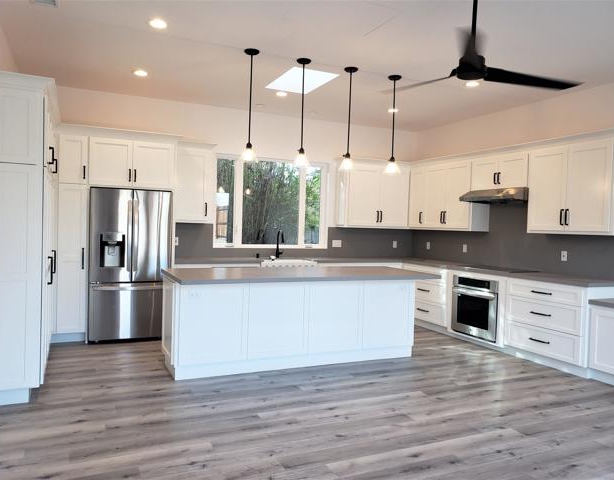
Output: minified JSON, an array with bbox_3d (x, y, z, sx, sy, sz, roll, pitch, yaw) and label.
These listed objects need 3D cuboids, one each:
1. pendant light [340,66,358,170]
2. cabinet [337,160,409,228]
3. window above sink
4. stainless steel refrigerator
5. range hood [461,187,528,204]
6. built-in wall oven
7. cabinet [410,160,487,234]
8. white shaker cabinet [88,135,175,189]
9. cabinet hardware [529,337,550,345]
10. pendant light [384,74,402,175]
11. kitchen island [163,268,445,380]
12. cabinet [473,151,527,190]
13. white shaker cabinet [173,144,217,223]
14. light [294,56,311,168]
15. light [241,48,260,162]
[{"bbox_3d":[0.443,-1.257,5.015,0.165,1.055,0.165,2,2,0],"label":"pendant light"},{"bbox_3d":[1.048,-0.679,7.490,1.130,1.010,0.336,1,2,-25],"label":"cabinet"},{"bbox_3d":[-0.464,-0.525,6.971,1.758,1.294,0.100,1,2,-25],"label":"window above sink"},{"bbox_3d":[-2.217,0.298,6.004,0.915,1.790,0.740,1,2,-24],"label":"stainless steel refrigerator"},{"bbox_3d":[2.480,-0.557,6.093,0.530,0.145,0.910,1,2,-24],"label":"range hood"},{"bbox_3d":[2.300,0.828,6.031,0.600,0.720,0.755,1,2,-25],"label":"built-in wall oven"},{"bbox_3d":[2.098,-0.606,7.187,0.345,0.955,1.380,1,2,-24],"label":"cabinet"},{"bbox_3d":[-2.134,-0.898,5.856,0.975,0.555,0.596,1,2,-25],"label":"white shaker cabinet"},{"bbox_3d":[2.482,1.077,5.120,0.035,0.015,0.250,1,2,-24],"label":"cabinet hardware"},{"bbox_3d":[0.958,-1.267,5.303,0.185,1.086,0.185,1,1,0],"label":"pendant light"},{"bbox_3d":[-0.037,0.796,5.005,2.735,0.915,1.000,1,2,-25],"label":"kitchen island"},{"bbox_3d":[2.530,-0.829,6.040,0.325,0.415,0.890,1,2,-25],"label":"cabinet"},{"bbox_3d":[-1.514,-0.722,6.295,0.535,1.015,0.336,1,2,-25],"label":"white shaker cabinet"},{"bbox_3d":[-0.038,-1.281,4.849,0.185,1.086,0.185,1,1,0],"label":"light"},{"bbox_3d":[-0.537,-1.288,4.622,0.185,1.086,0.185,1,2,-24],"label":"light"}]

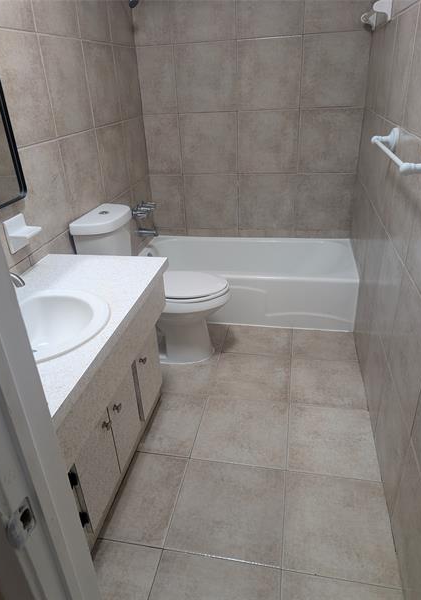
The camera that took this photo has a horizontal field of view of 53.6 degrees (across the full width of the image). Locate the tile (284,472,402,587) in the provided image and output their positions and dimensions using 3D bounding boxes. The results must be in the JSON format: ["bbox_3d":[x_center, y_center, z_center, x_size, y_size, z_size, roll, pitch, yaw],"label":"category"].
[{"bbox_3d":[0.464,0.817,1.525,0.371,0.010,0.398,3,29,11],"label":"tile"}]

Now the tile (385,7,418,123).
[{"bbox_3d":[0.786,-0.946,1.711,0.014,0.405,0.402,3,29,11],"label":"tile"}]

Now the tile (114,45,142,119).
[{"bbox_3d":[-0.524,-1.382,2.659,0.010,0.406,0.360,3,29,11],"label":"tile"}]

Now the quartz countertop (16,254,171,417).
[{"bbox_3d":[-0.566,0.077,1.396,0.564,0.039,1.086,3,29,11],"label":"quartz countertop"}]

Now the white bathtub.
[{"bbox_3d":[0.236,-0.141,3.003,1.485,0.386,0.689,3,28,11],"label":"white bathtub"}]

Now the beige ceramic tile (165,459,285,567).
[{"bbox_3d":[0.077,0.798,1.601,0.418,0.010,0.398,3,29,11],"label":"beige ceramic tile"}]

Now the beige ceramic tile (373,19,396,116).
[{"bbox_3d":[0.858,-1.137,2.058,0.010,0.406,0.406,3,29,11],"label":"beige ceramic tile"}]

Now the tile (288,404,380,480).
[{"bbox_3d":[0.541,0.629,1.870,0.371,0.010,0.401,3,29,11],"label":"tile"}]

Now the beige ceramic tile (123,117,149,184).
[{"bbox_3d":[-0.508,-1.030,2.866,0.010,0.408,0.380,3,28,11],"label":"beige ceramic tile"}]

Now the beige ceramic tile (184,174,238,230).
[{"bbox_3d":[0.012,-0.735,3.136,0.409,0.412,0.010,3,28,11],"label":"beige ceramic tile"}]

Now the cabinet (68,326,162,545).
[{"bbox_3d":[-0.575,0.539,1.647,0.479,0.528,1.045,3,28,11],"label":"cabinet"}]

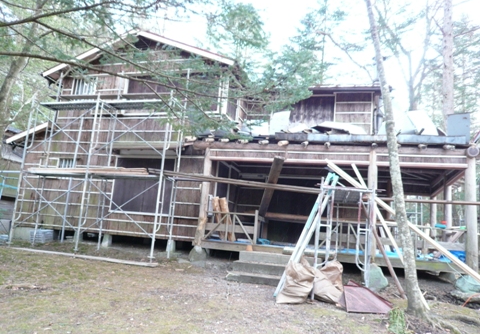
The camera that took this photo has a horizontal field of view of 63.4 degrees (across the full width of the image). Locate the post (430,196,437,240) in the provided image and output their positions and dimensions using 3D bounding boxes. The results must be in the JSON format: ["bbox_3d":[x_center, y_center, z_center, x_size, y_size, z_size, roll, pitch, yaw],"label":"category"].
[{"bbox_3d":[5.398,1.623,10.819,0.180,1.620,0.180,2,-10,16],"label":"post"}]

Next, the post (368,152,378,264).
[{"bbox_3d":[2.726,0.760,7.929,0.190,2.289,0.190,2,-10,16],"label":"post"}]

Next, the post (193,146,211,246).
[{"bbox_3d":[-0.856,0.666,8.923,0.180,2.240,0.180,3,-10,16],"label":"post"}]

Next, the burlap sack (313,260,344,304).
[{"bbox_3d":[1.447,1.865,6.326,0.530,0.700,0.450,2,-10,16],"label":"burlap sack"}]

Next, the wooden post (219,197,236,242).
[{"bbox_3d":[-0.300,1.304,9.650,0.170,1.106,0.170,-16,-14,12],"label":"wooden post"}]

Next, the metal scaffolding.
[{"bbox_3d":[-3.310,0.170,9.087,3.750,3.720,0.840,2,-10,16],"label":"metal scaffolding"}]

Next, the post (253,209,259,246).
[{"bbox_3d":[0.349,1.317,8.470,0.090,0.746,0.090,2,-10,16],"label":"post"}]

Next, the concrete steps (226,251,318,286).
[{"bbox_3d":[0.729,1.989,7.573,1.680,0.500,1.100,2,-10,16],"label":"concrete steps"}]

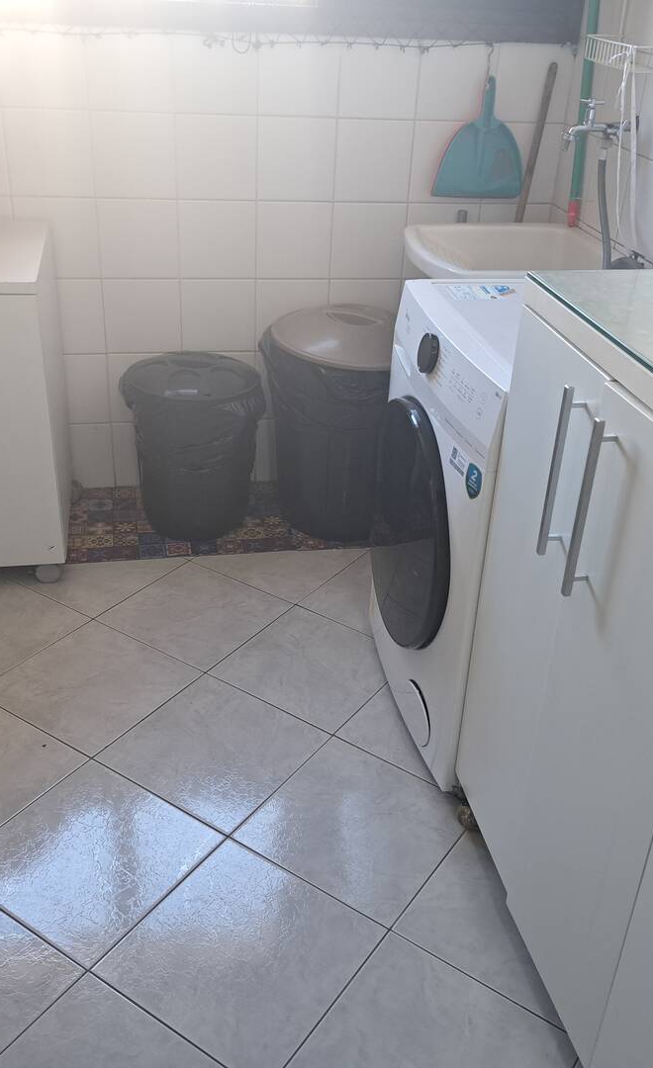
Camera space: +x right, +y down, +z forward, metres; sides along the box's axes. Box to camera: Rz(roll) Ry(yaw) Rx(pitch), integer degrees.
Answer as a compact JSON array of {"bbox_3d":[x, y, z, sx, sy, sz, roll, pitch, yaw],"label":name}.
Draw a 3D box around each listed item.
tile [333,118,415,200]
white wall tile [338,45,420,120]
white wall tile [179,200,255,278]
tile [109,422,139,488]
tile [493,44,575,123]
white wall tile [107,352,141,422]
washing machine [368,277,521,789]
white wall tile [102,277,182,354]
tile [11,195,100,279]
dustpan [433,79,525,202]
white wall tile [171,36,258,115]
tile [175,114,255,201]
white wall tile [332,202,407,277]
[{"bbox_3d":[0.123,-0.962,2.548,0.200,0.200,0.010,-3,30,-11],"label":"tile"},{"bbox_3d":[0.132,-1.127,2.456,0.200,0.176,0.010,-3,30,-11],"label":"white wall tile"},{"bbox_3d":[-0.285,-0.771,2.594,0.200,0.200,0.010,-3,30,-11],"label":"white wall tile"},{"bbox_3d":[-0.513,-0.231,2.860,0.202,0.202,0.010,-3,30,-10],"label":"tile"},{"bbox_3d":[0.535,-1.169,2.552,0.202,0.202,0.010,-3,30,-11],"label":"tile"},{"bbox_3d":[-0.504,-0.409,2.760,0.202,0.202,0.010,-3,30,-10],"label":"white wall tile"},{"bbox_3d":[0.443,-0.029,1.940,0.580,0.830,0.600,-3,30,-10],"label":"washing machine"},{"bbox_3d":[-0.494,-0.584,2.655,0.200,0.200,0.010,-3,30,-11],"label":"white wall tile"},{"bbox_3d":[-0.686,-0.756,2.527,0.202,0.202,0.010,-3,30,-10],"label":"tile"},{"bbox_3d":[0.407,-1.026,2.564,0.250,0.300,0.055,-3,30,-11],"label":"dustpan"},{"bbox_3d":[-0.265,-1.107,2.382,0.200,0.176,0.010,-3,30,-11],"label":"white wall tile"},{"bbox_3d":[-0.274,-0.942,2.474,0.200,0.200,0.010,-3,30,-11],"label":"tile"},{"bbox_3d":[0.113,-0.792,2.672,0.200,0.200,0.010,-3,30,-11],"label":"white wall tile"}]

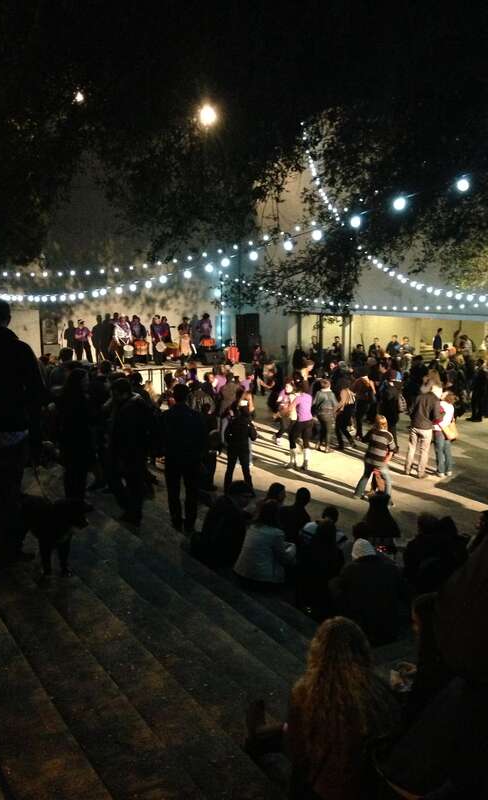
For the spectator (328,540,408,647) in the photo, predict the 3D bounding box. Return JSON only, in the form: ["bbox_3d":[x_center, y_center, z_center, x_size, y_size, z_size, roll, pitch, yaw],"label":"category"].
[{"bbox_3d":[1.060,1.571,6.350,0.600,0.920,0.720,4,8,30],"label":"spectator"}]

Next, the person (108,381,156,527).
[{"bbox_3d":[-1.305,0.586,8.850,0.540,1.680,0.400,1,8,10],"label":"person"}]

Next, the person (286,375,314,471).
[{"bbox_3d":[1.086,0.472,14.400,0.520,1.680,0.460,-3,8,-20],"label":"person"}]

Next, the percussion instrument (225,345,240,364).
[{"bbox_3d":[-0.389,-1.611,27.000,0.550,0.700,0.550,0,8,0],"label":"percussion instrument"}]

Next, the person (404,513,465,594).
[{"bbox_3d":[2.173,1.762,8.700,0.650,0.980,0.700,2,8,15],"label":"person"}]

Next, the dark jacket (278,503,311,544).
[{"bbox_3d":[0.609,1.526,9.200,0.470,0.600,0.370,3,9,20],"label":"dark jacket"}]

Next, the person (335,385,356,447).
[{"bbox_3d":[2.196,0.303,16.500,0.500,1.580,0.520,4,9,30],"label":"person"}]

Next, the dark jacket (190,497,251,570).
[{"bbox_3d":[-0.220,1.368,7.950,0.600,0.670,0.500,6,9,40],"label":"dark jacket"}]

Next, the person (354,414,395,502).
[{"bbox_3d":[2.173,0.971,12.700,0.620,1.450,0.550,-1,7,-12],"label":"person"}]

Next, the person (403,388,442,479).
[{"bbox_3d":[3.201,0.499,13.600,0.580,1.760,0.450,1,8,9],"label":"person"}]

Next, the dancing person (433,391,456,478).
[{"bbox_3d":[3.690,0.615,14.000,0.480,1.620,0.420,-3,8,-18],"label":"dancing person"}]

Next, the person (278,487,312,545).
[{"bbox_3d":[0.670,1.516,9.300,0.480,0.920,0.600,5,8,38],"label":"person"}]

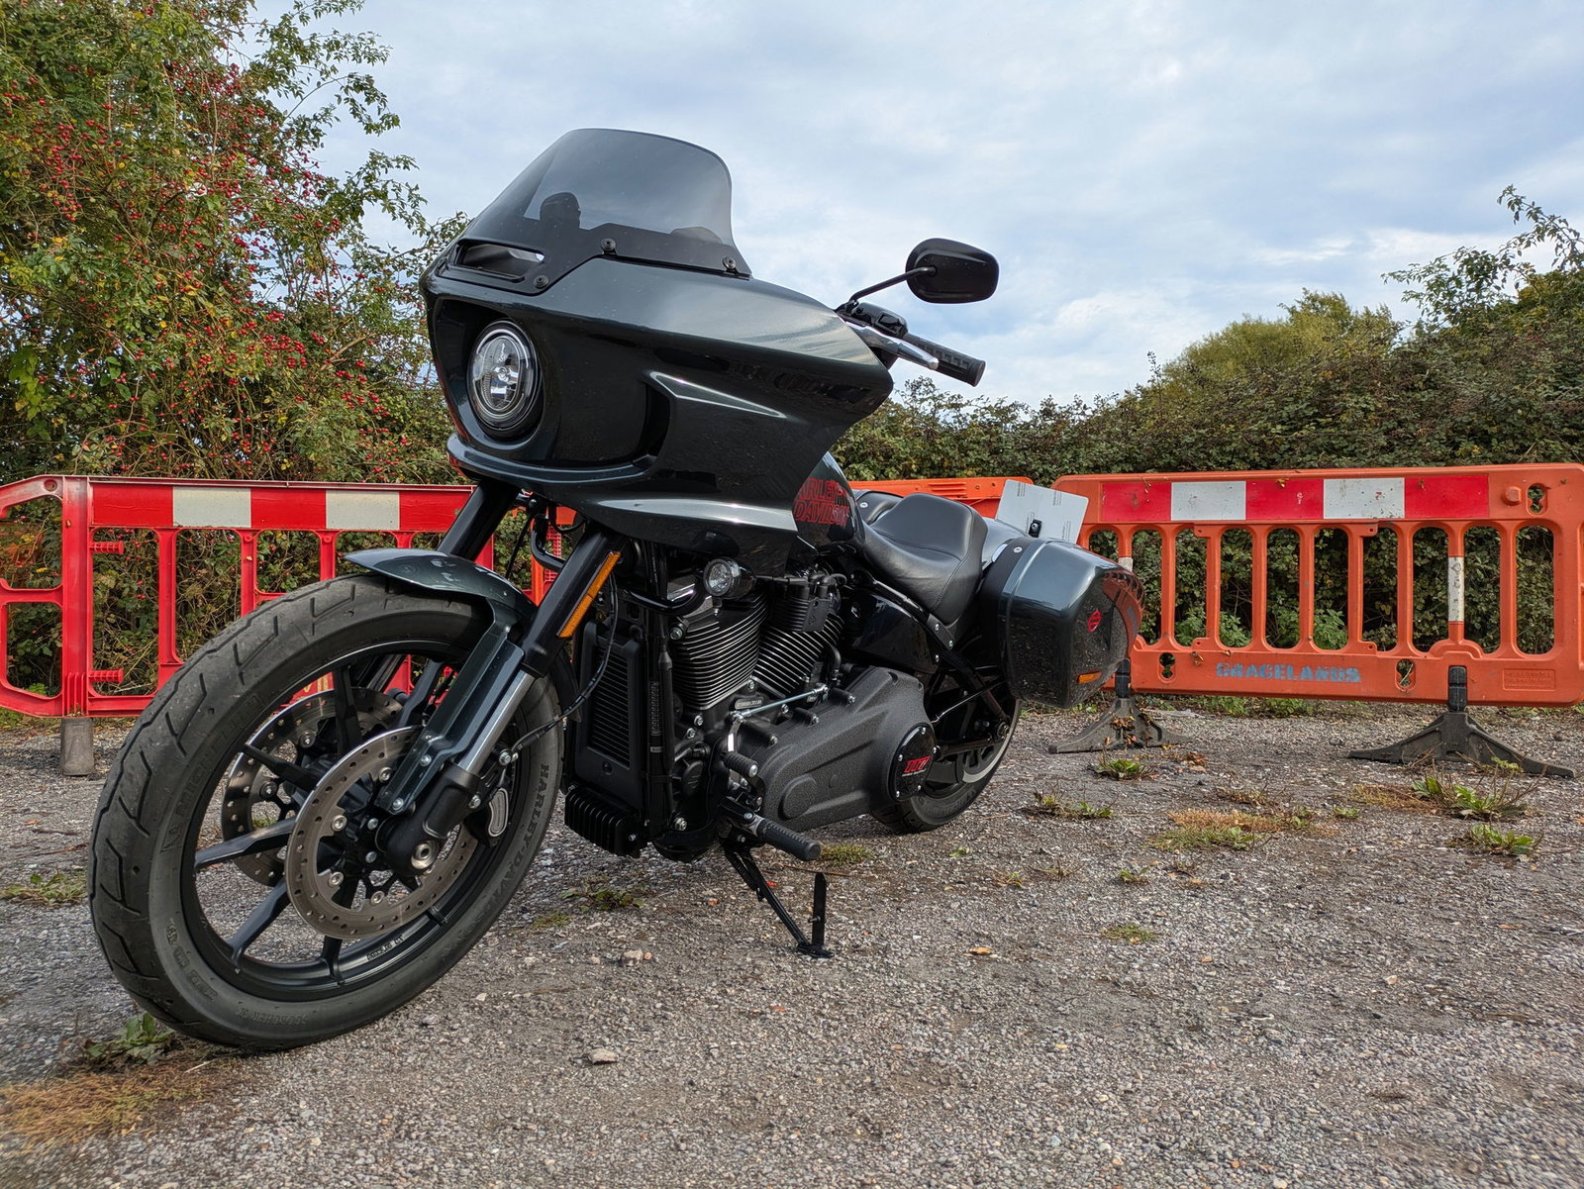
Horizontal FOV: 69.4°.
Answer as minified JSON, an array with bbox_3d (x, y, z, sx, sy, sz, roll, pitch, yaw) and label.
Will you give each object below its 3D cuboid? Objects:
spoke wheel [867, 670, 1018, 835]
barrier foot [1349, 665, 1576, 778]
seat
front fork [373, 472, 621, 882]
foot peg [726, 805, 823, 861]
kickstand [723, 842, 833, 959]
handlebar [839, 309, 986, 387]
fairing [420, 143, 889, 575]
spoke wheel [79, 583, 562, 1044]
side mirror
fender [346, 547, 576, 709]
[{"bbox_3d":[0.379,0.275,2.880,0.180,0.658,0.658,18,12,36],"label":"spoke wheel"},{"bbox_3d":[2.234,0.405,3.832,0.650,0.320,0.120,1,2,31],"label":"barrier foot"},{"bbox_3d":[0.211,-0.100,2.501,0.330,0.260,0.430,18,12,36],"label":"seat"},{"bbox_3d":[-0.430,-0.003,1.698,0.310,0.790,0.125,18,-16,36],"label":"front fork"},{"bbox_3d":[-0.031,0.403,1.956,0.190,0.052,0.052,18,12,36],"label":"foot peg"},{"bbox_3d":[-0.026,0.534,2.019,0.220,0.160,0.075,1,2,38],"label":"kickstand"},{"bbox_3d":[-0.094,-0.464,1.943,0.860,0.130,0.250,18,12,36],"label":"handlebar"},{"bbox_3d":[-0.265,-0.381,1.755,0.740,0.600,0.550,18,12,36],"label":"fairing"},{"bbox_3d":[-0.604,0.301,1.599,0.110,0.676,0.676,18,12,36],"label":"spoke wheel"},{"bbox_3d":[0.241,-0.483,1.710,0.140,0.092,0.045,16,11,28],"label":"side mirror"},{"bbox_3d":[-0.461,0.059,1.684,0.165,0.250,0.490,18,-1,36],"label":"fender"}]

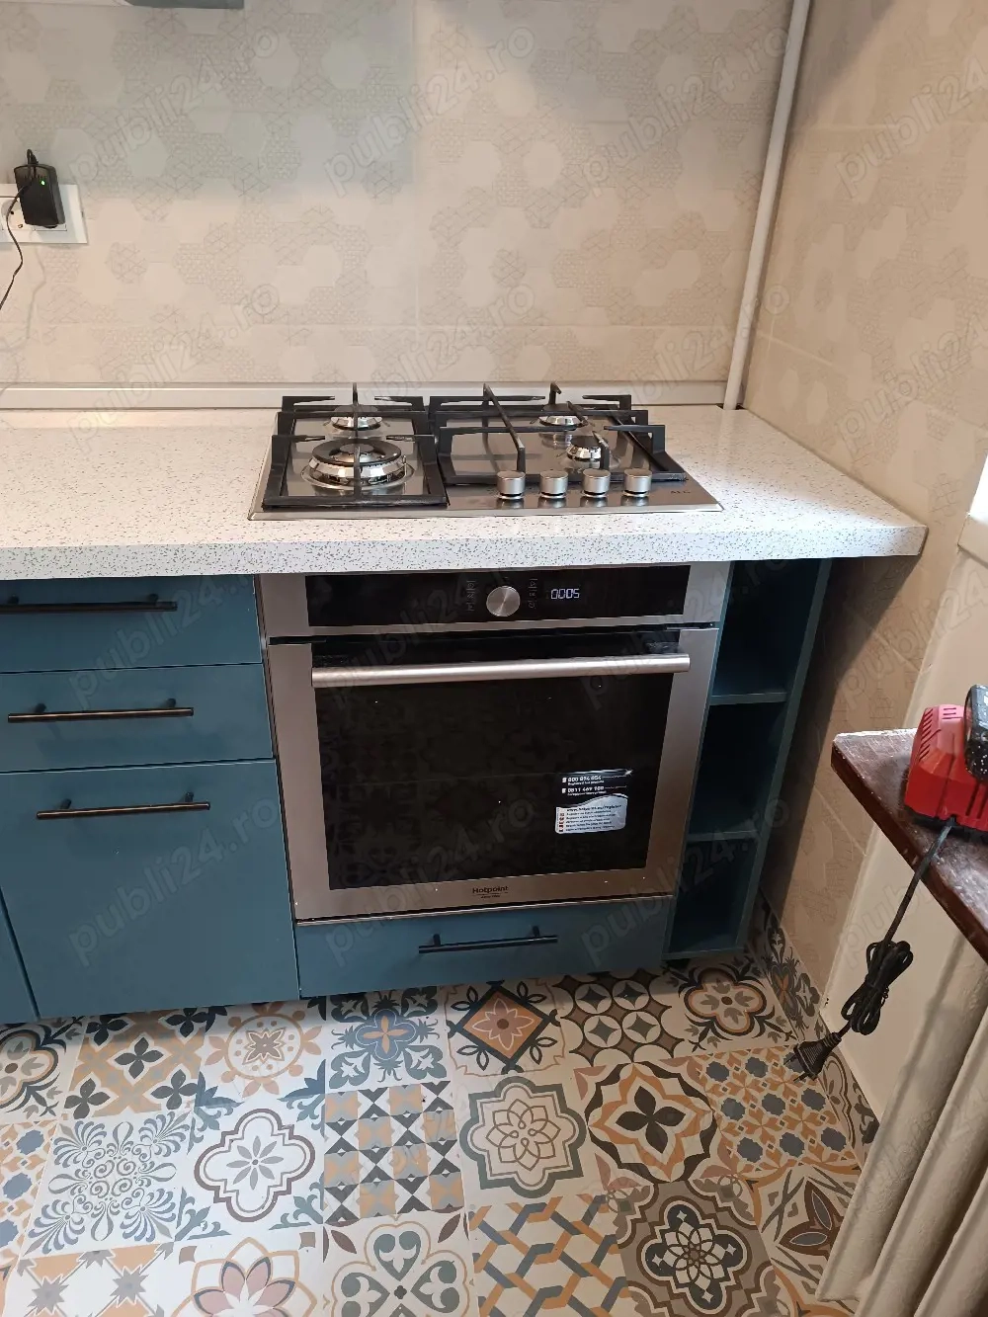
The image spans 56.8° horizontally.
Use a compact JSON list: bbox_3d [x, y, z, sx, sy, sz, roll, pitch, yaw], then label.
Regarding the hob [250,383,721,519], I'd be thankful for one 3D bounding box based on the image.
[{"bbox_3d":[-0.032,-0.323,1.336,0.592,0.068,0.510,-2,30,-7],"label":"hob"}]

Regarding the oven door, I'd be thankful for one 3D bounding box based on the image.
[{"bbox_3d":[0.003,0.187,1.297,0.595,0.479,0.080,-2,30,-7],"label":"oven door"}]

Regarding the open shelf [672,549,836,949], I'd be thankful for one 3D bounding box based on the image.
[{"bbox_3d":[0.338,0.053,1.600,0.148,0.773,0.502,-2,30,-7],"label":"open shelf"}]

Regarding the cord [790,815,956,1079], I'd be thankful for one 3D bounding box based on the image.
[{"bbox_3d":[0.339,0.270,0.829,0.145,0.265,0.095,-2,30,-7],"label":"cord"}]

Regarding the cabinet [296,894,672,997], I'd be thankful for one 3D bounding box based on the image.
[{"bbox_3d":[-0.036,0.362,1.656,0.595,0.157,0.490,-2,30,-7],"label":"cabinet"}]

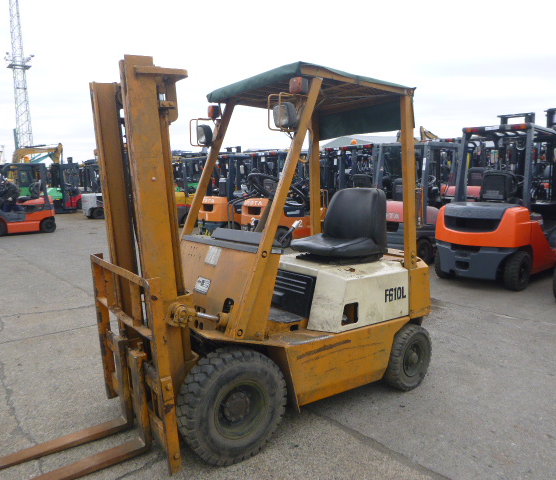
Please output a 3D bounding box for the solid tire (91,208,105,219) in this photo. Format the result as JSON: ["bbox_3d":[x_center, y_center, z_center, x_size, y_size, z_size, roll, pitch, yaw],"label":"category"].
[{"bbox_3d":[-7.711,-1.121,19.891,0.470,0.470,0.150,-5,8,-33],"label":"solid tire"}]

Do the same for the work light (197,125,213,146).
[{"bbox_3d":[-0.483,-0.692,3.060,0.085,0.140,0.130,-5,8,-33],"label":"work light"}]

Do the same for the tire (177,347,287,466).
[{"bbox_3d":[-0.222,0.836,2.348,0.575,0.575,0.175,-5,8,-33],"label":"tire"}]

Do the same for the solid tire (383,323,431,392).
[{"bbox_3d":[0.886,0.799,3.147,0.450,0.450,0.130,-5,8,-33],"label":"solid tire"}]

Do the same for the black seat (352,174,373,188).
[{"bbox_3d":[2.030,-1.159,10.192,0.520,0.560,0.500,-7,9,-42],"label":"black seat"}]

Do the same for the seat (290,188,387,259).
[{"bbox_3d":[0.387,-0.142,3.097,0.490,0.450,0.490,-5,8,-33],"label":"seat"}]

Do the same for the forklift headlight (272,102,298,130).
[{"bbox_3d":[0.037,-0.612,2.280,0.085,0.135,0.130,-5,8,-33],"label":"forklift headlight"}]

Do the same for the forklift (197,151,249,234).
[{"bbox_3d":[-0.693,-1.117,12.405,1.080,2.100,2.600,6,9,43],"label":"forklift"}]

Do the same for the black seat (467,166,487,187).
[{"bbox_3d":[5.015,-1.499,11.392,0.520,0.560,0.500,-7,9,-42],"label":"black seat"}]

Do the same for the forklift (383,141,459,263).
[{"bbox_3d":[2.895,-0.743,8.976,2.600,2.100,1.100,-7,9,-42],"label":"forklift"}]

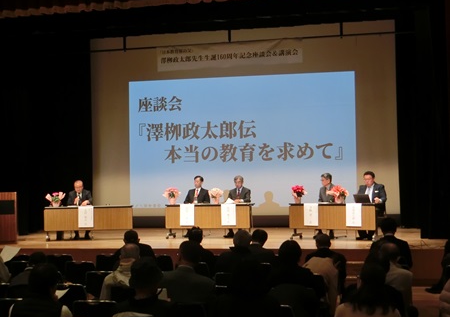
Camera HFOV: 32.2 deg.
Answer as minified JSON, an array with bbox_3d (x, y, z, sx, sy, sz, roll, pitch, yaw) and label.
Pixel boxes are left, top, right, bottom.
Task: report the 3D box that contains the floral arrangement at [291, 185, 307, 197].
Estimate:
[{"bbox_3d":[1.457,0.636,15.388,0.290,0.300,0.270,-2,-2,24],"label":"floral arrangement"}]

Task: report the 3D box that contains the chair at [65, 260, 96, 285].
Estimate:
[{"bbox_3d":[-1.688,1.683,9.557,0.430,0.810,0.500,-1,-1,14],"label":"chair"}]

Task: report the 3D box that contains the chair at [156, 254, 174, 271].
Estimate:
[{"bbox_3d":[-0.939,1.850,11.905,0.450,0.790,0.500,-1,-1,11],"label":"chair"}]

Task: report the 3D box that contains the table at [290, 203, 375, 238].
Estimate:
[{"bbox_3d":[2.140,1.198,15.164,1.760,0.700,0.520,-2,-2,23],"label":"table"}]

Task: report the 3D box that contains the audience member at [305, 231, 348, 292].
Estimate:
[{"bbox_3d":[1.230,1.507,9.400,0.510,1.210,0.750,-1,-1,11],"label":"audience member"}]

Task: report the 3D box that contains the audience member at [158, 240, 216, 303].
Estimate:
[{"bbox_3d":[-0.269,1.359,6.465,0.520,1.250,0.750,-1,-1,14],"label":"audience member"}]

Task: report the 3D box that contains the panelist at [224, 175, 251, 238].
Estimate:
[{"bbox_3d":[0.259,1.002,16.387,0.500,1.290,0.780,-1,-1,11],"label":"panelist"}]

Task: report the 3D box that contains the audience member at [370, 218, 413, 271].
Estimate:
[{"bbox_3d":[2.061,1.422,9.650,0.520,1.350,0.750,-1,-1,11],"label":"audience member"}]

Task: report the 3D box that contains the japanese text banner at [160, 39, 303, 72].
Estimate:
[{"bbox_3d":[0.104,-2.371,18.000,3.400,0.560,0.040,-2,-1,13],"label":"japanese text banner"}]

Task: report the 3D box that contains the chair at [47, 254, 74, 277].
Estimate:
[{"bbox_3d":[-2.358,1.833,11.600,0.440,0.800,0.500,-2,-1,13],"label":"chair"}]

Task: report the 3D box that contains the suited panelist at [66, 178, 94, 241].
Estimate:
[{"bbox_3d":[-3.058,1.060,16.332,0.520,1.240,0.750,-1,-1,-6],"label":"suited panelist"}]

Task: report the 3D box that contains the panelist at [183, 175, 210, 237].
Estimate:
[{"bbox_3d":[-0.610,1.002,16.400,0.560,1.280,0.750,-2,-1,17],"label":"panelist"}]

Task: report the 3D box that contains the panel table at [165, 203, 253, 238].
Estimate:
[{"bbox_3d":[-0.331,1.279,15.950,1.800,0.700,0.480,-2,-1,15],"label":"panel table"}]

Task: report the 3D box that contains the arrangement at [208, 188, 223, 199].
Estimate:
[{"bbox_3d":[-0.177,0.782,16.191,0.290,0.330,0.270,-1,-1,12],"label":"arrangement"}]

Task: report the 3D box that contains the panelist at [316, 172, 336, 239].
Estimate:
[{"bbox_3d":[1.998,0.933,15.500,0.550,1.270,0.750,-2,-1,33],"label":"panelist"}]

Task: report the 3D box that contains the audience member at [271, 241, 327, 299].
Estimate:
[{"bbox_3d":[0.767,1.531,8.479,0.520,1.270,0.760,-1,-1,11],"label":"audience member"}]

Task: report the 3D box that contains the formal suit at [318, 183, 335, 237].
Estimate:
[{"bbox_3d":[2.028,1.033,15.705,0.500,0.960,0.700,-2,-2,30],"label":"formal suit"}]

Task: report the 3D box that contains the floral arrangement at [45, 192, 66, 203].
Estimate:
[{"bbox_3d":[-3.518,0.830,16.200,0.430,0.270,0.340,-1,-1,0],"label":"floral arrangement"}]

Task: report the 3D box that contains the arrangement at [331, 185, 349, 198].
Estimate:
[{"bbox_3d":[2.177,0.666,14.950,0.410,0.310,0.360,-2,-1,25],"label":"arrangement"}]

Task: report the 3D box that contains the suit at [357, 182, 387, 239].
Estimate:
[{"bbox_3d":[2.881,0.996,15.437,0.560,1.060,0.680,-1,-1,22],"label":"suit"}]

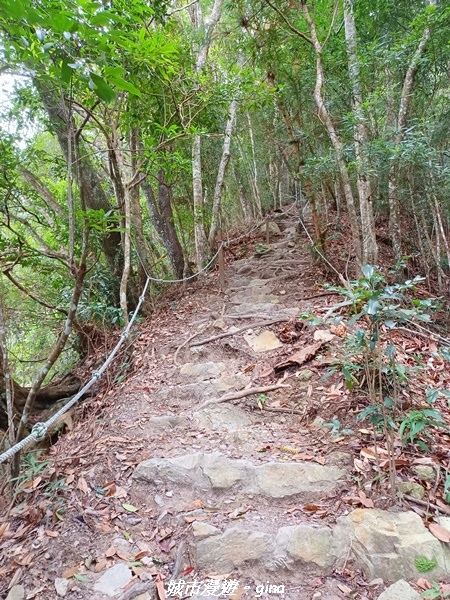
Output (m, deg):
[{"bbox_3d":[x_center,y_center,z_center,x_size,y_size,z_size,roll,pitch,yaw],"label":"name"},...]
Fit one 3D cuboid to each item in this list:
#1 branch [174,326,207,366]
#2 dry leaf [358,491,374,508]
[{"bbox_3d":[-0.286,0.397,3.800,0.160,0.080,0.601,6,28,20],"label":"branch"},{"bbox_3d":[0.603,0.849,1.845,0.042,0.018,0.088,-16,38,-21],"label":"dry leaf"}]

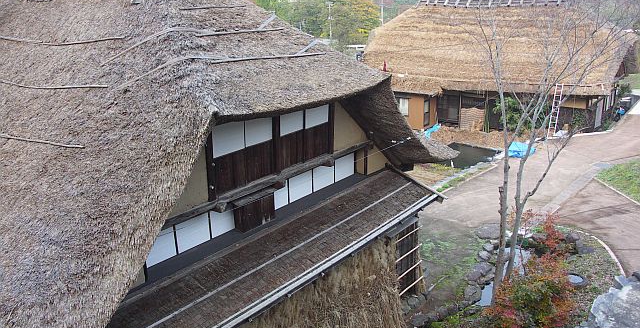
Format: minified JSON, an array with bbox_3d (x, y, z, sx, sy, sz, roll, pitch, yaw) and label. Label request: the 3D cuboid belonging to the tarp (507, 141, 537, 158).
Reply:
[{"bbox_3d":[10.732,-0.722,27.375,1.350,0.420,1.650,7,20,22],"label":"tarp"}]

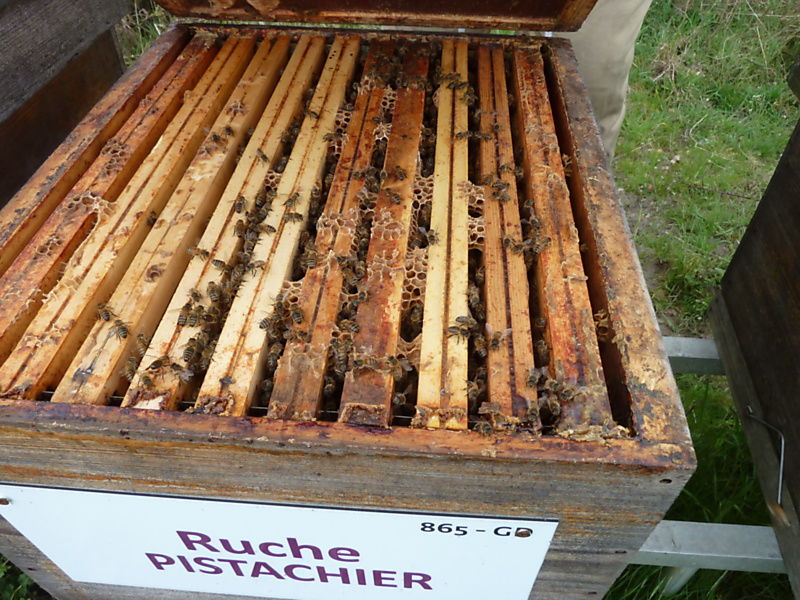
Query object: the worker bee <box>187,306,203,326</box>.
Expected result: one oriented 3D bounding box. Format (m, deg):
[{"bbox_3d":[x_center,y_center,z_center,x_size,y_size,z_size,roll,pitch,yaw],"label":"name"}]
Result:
[{"bbox_3d":[-0.122,0.009,0.345,0.007,0.005,0.013,1,47,2],"label":"worker bee"}]

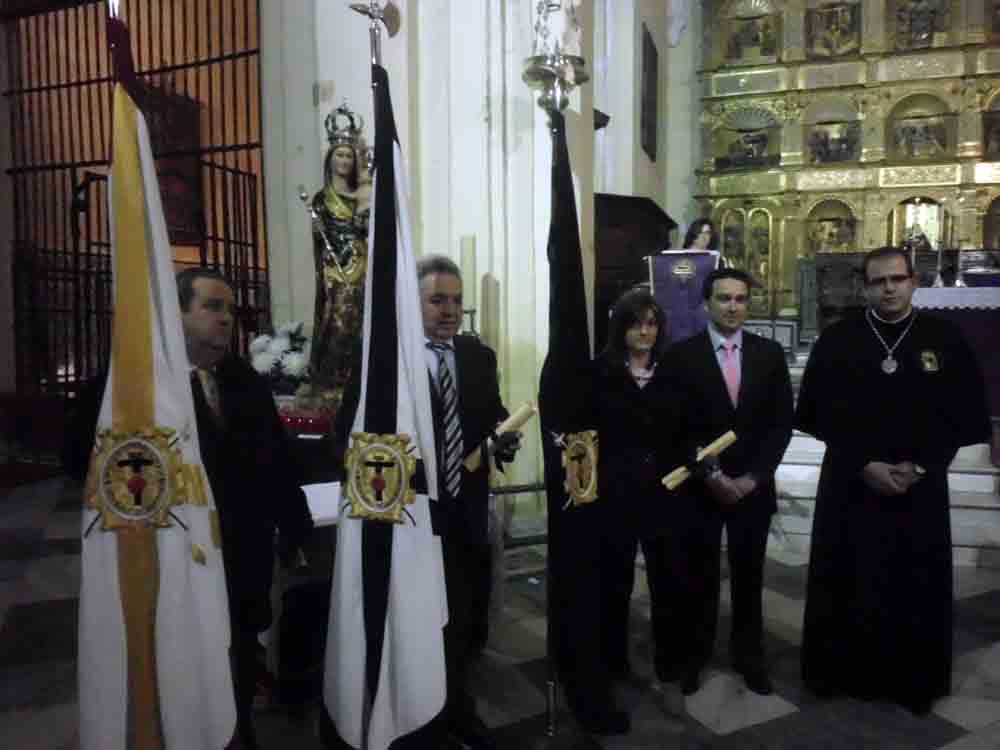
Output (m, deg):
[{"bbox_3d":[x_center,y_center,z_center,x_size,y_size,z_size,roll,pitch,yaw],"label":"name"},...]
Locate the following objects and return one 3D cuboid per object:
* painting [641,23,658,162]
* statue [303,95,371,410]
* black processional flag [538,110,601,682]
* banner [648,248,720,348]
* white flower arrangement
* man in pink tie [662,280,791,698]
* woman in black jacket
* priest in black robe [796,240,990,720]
[{"bbox_3d":[1.513,-2.828,7.626,0.080,1.240,1.100,1,4,20],"label":"painting"},{"bbox_3d":[-0.832,-0.631,3.966,0.430,1.580,0.400,-1,4,-12],"label":"statue"},{"bbox_3d":[0.262,0.093,2.793,0.270,2.050,0.210,-2,4,-23],"label":"black processional flag"},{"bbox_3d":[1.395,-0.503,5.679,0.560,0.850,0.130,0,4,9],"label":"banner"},{"bbox_3d":[-1.141,-0.086,3.903,0.320,0.380,0.300,-1,4,-12],"label":"white flower arrangement"},{"bbox_3d":[0.964,0.421,3.156,0.530,1.720,0.350,0,4,0],"label":"man in pink tie"},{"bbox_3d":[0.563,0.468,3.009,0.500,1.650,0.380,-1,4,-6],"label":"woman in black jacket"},{"bbox_3d":[1.607,0.388,3.074,0.740,1.790,0.450,0,4,9],"label":"priest in black robe"}]

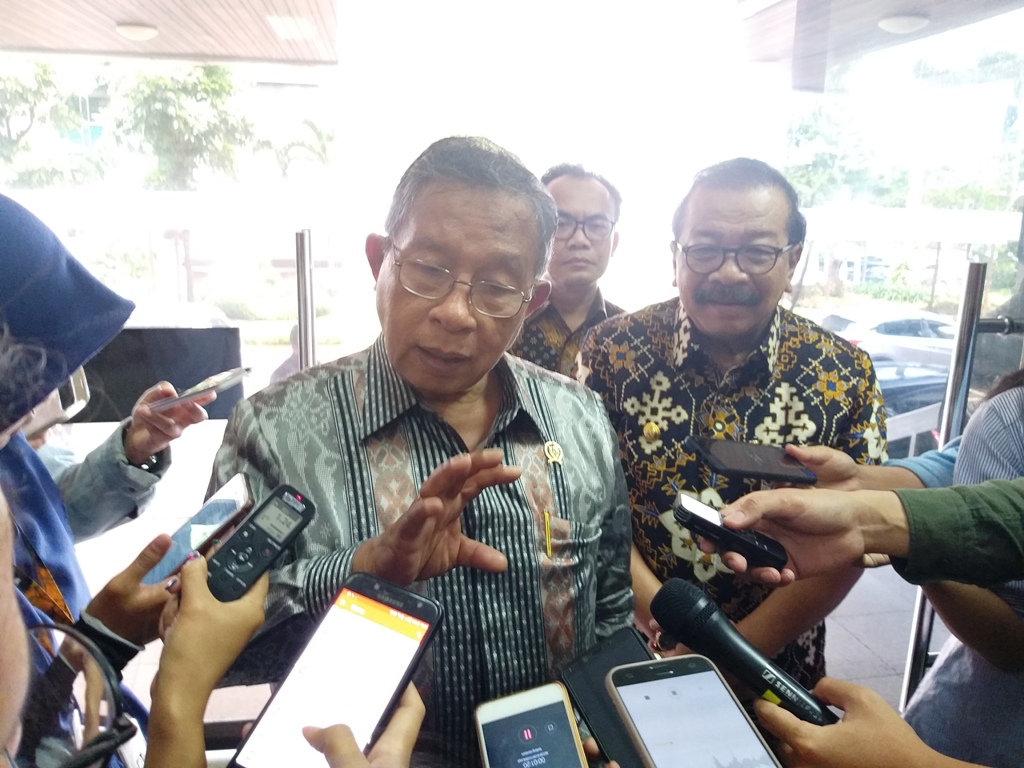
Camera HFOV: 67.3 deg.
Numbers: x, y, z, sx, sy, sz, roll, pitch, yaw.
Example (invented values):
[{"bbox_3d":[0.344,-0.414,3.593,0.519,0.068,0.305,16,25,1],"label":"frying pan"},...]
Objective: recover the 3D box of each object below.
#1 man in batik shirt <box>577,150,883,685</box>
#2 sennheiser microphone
[{"bbox_3d":[0.338,0.462,1.359,0.530,1.650,0.400,6,13,19],"label":"man in batik shirt"},{"bbox_3d":[0.208,0.245,0.690,0.188,0.049,0.049,35,-6,9],"label":"sennheiser microphone"}]

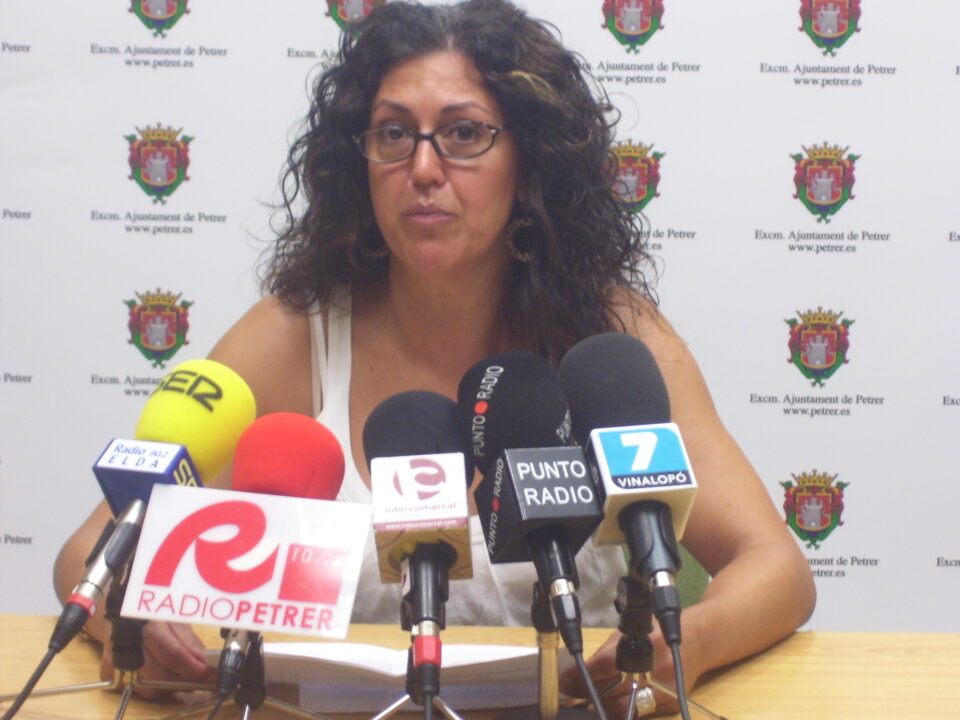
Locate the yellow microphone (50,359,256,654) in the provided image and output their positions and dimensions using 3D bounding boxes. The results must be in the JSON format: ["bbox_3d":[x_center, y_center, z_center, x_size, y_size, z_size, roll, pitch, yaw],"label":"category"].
[{"bbox_3d":[-0.261,0.115,2.330,0.089,0.089,0.293,11,53,28],"label":"yellow microphone"}]

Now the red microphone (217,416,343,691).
[{"bbox_3d":[-0.165,0.145,2.270,0.083,0.251,0.083,6,-34,11],"label":"red microphone"}]

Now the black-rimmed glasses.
[{"bbox_3d":[-0.038,-0.198,2.808,0.134,0.038,0.132,-4,2,7],"label":"black-rimmed glasses"}]

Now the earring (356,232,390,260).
[{"bbox_3d":[-0.098,-0.113,2.860,0.037,0.042,0.007,2,8,8],"label":"earring"}]

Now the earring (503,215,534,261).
[{"bbox_3d":[0.044,-0.111,2.845,0.039,0.042,0.007,2,8,8],"label":"earring"}]

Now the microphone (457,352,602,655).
[{"bbox_3d":[0.041,0.113,2.350,0.089,0.260,0.089,-2,-29,-26],"label":"microphone"}]

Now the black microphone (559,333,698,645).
[{"bbox_3d":[0.121,0.103,2.350,0.086,0.281,0.086,-4,-35,-15],"label":"black microphone"}]

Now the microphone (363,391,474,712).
[{"bbox_3d":[-0.044,0.140,2.280,0.082,0.267,0.082,-4,-35,1],"label":"microphone"}]

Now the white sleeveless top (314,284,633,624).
[{"bbox_3d":[-0.012,0.170,2.920,0.335,0.470,0.250,2,12,3],"label":"white sleeveless top"}]

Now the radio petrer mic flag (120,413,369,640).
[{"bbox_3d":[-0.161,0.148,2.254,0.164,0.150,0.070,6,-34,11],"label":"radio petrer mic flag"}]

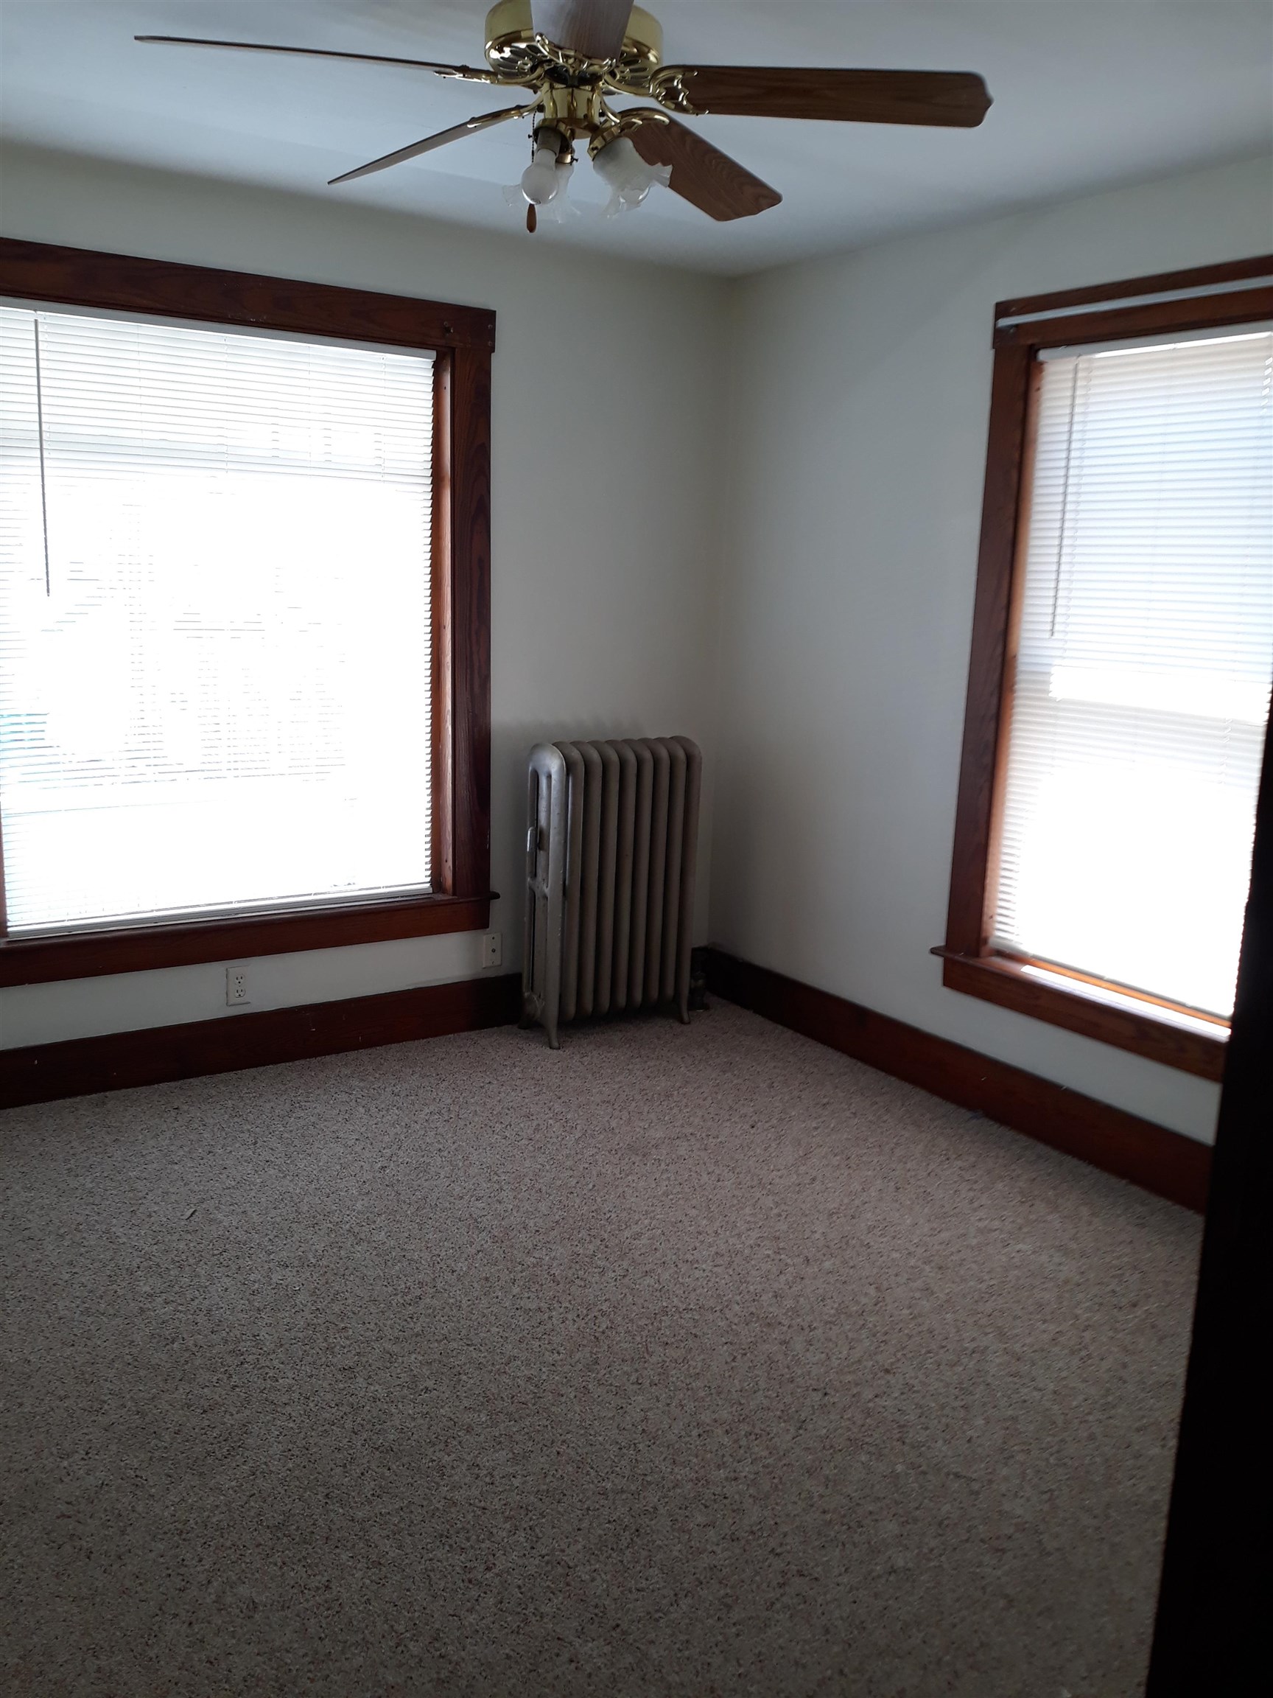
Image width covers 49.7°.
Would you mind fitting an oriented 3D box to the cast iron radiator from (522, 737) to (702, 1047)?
[{"bbox_3d":[-0.088,0.123,4.498,0.560,0.957,0.222,-5,13,-32],"label":"cast iron radiator"}]

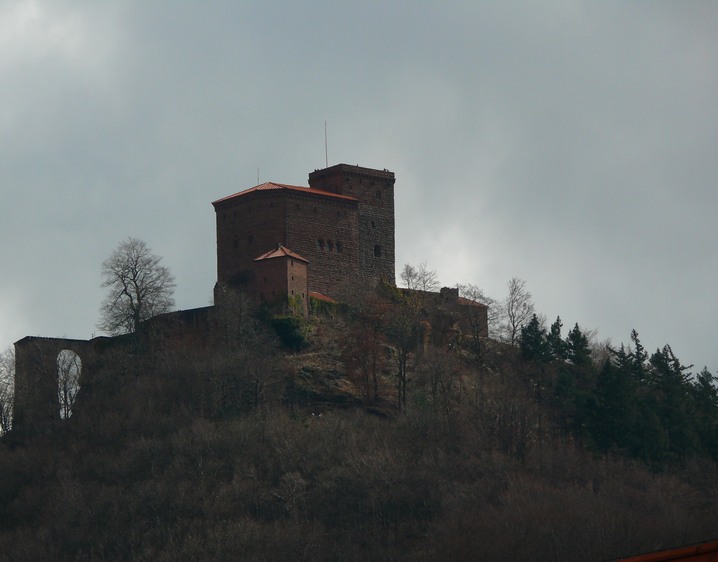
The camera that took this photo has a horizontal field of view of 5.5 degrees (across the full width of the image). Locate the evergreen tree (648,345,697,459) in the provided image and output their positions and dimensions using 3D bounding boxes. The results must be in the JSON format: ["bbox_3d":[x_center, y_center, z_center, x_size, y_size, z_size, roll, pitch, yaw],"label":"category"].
[{"bbox_3d":[59.360,22.820,1415.000,9.090,22.090,9.090,-1,-12,0],"label":"evergreen tree"}]

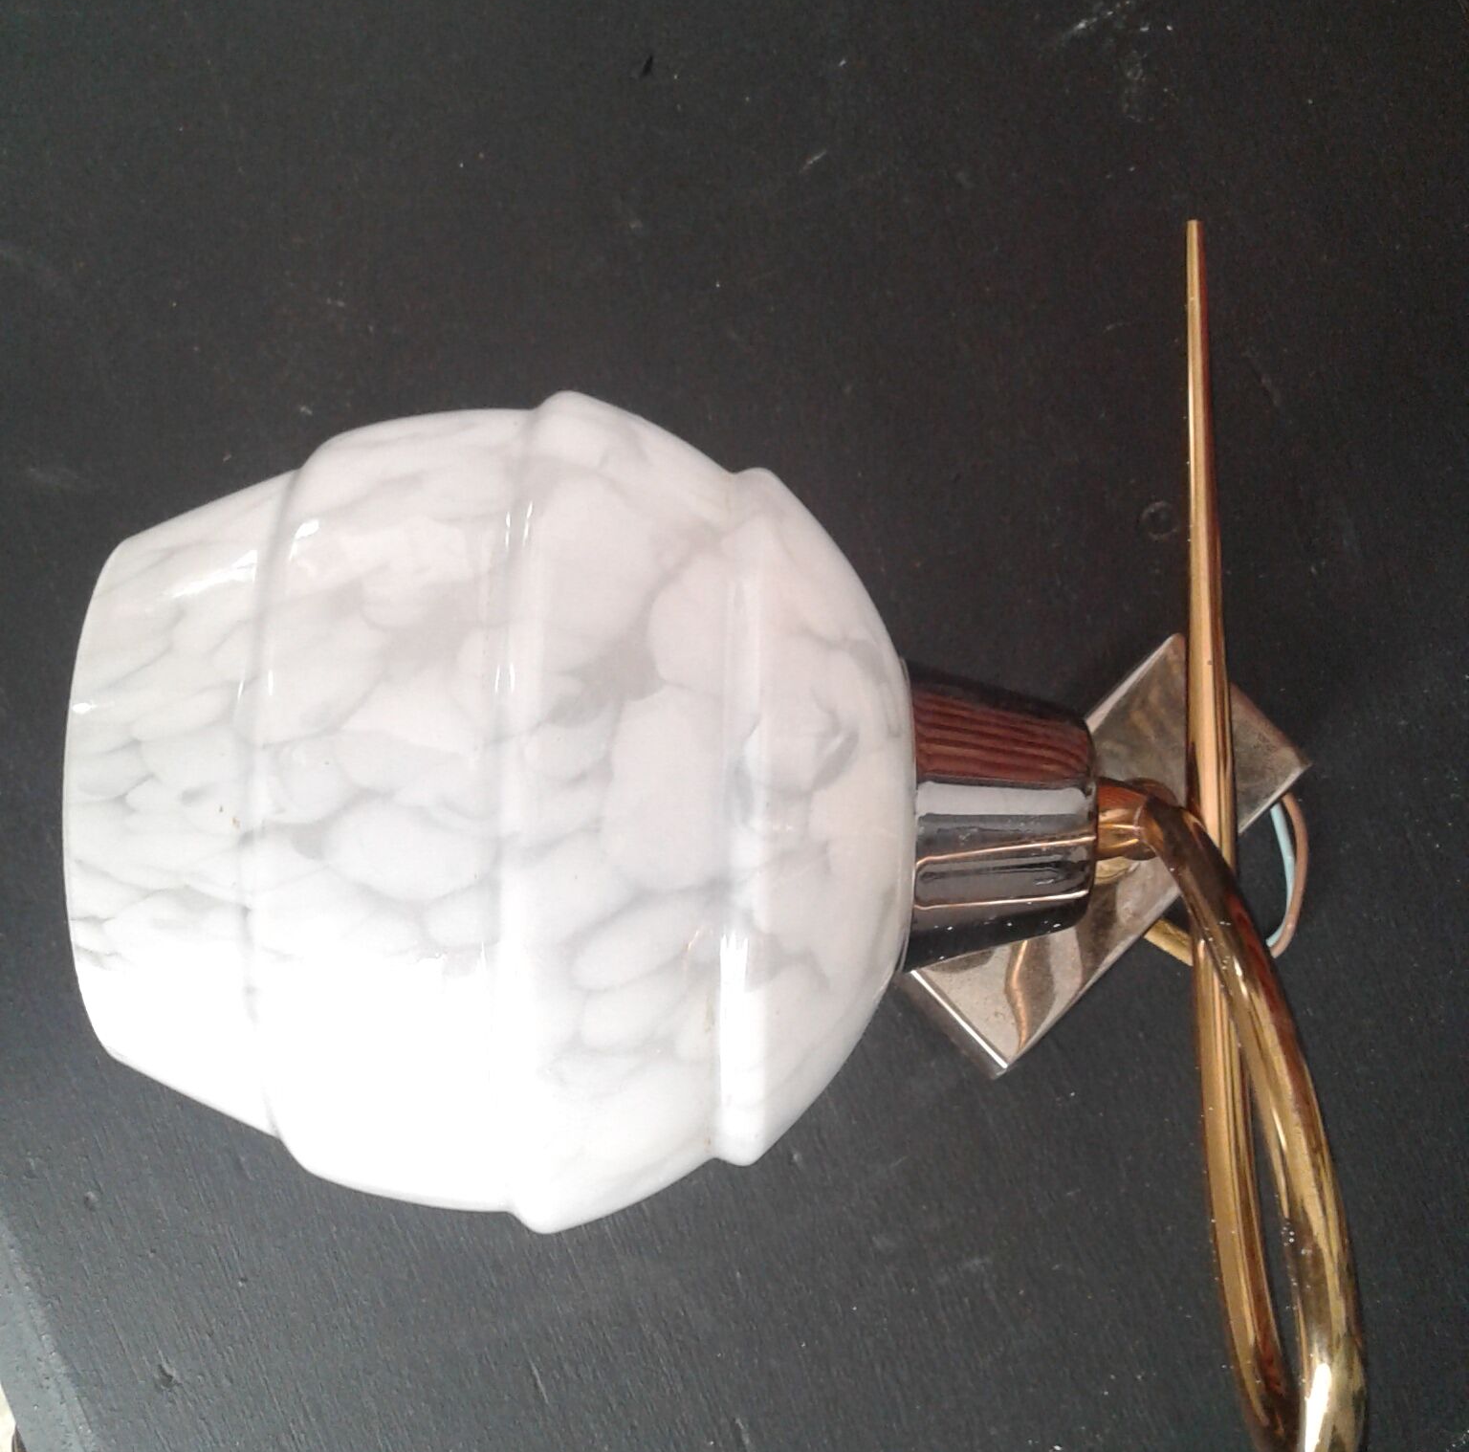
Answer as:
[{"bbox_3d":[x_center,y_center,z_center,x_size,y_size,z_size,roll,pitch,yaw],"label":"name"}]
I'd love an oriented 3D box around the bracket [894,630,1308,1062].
[{"bbox_3d":[0.065,0.022,0.378,0.080,0.012,0.036,-44,91,-5],"label":"bracket"}]

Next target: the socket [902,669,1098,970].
[{"bbox_3d":[0.039,0.015,0.320,0.029,0.050,0.050,2,87,-2],"label":"socket"}]

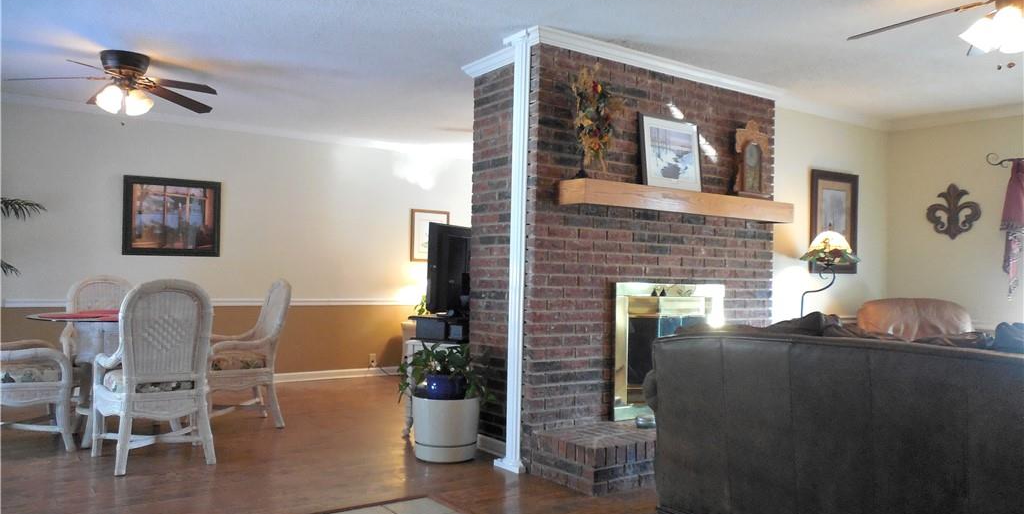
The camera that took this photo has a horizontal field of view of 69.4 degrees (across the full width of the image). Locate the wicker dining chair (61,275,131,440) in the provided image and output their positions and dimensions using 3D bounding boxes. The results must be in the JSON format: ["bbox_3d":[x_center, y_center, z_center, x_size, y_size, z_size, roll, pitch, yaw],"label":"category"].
[{"bbox_3d":[-2.818,0.635,5.145,0.600,1.010,0.600,2,-2,-35],"label":"wicker dining chair"}]

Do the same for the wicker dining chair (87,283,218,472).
[{"bbox_3d":[-1.992,0.629,4.175,0.600,1.010,0.600,2,-2,-35],"label":"wicker dining chair"}]

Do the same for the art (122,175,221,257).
[{"bbox_3d":[-2.993,-0.350,6.553,0.797,0.685,0.040,2,-2,-35],"label":"art"}]

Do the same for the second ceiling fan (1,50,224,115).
[{"bbox_3d":[-2.525,-1.118,4.793,1.290,0.390,1.290,2,-2,-35],"label":"second ceiling fan"}]

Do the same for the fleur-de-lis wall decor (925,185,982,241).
[{"bbox_3d":[3.515,-0.361,5.904,0.030,0.457,0.410,2,-2,-35],"label":"fleur-de-lis wall decor"}]

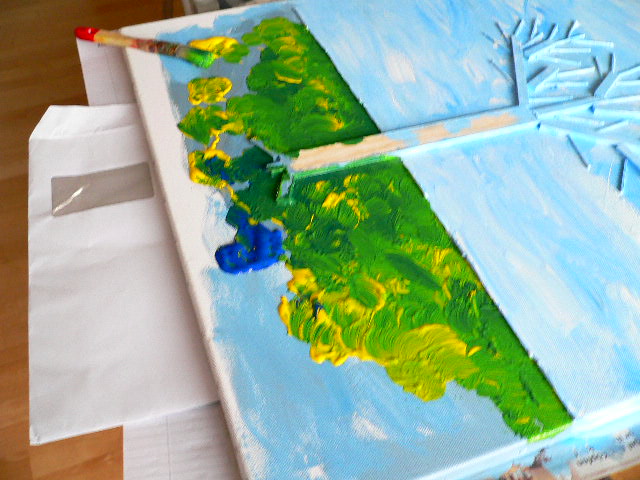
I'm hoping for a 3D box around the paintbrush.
[{"bbox_3d":[-0.189,-0.206,0.711,0.159,0.013,0.020,14,50,11],"label":"paintbrush"}]

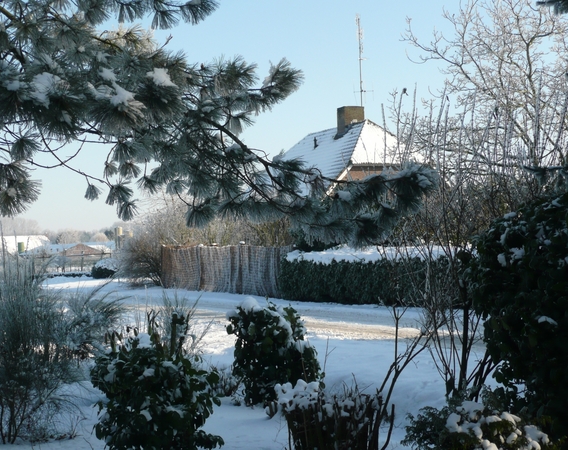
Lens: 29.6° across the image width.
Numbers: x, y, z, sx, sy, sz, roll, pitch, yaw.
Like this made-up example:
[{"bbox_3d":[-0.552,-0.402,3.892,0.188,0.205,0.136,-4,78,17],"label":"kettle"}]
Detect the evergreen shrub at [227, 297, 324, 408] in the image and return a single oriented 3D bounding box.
[{"bbox_3d":[-0.100,1.340,11.400,1.000,1.150,0.950,0,-1,0],"label":"evergreen shrub"}]

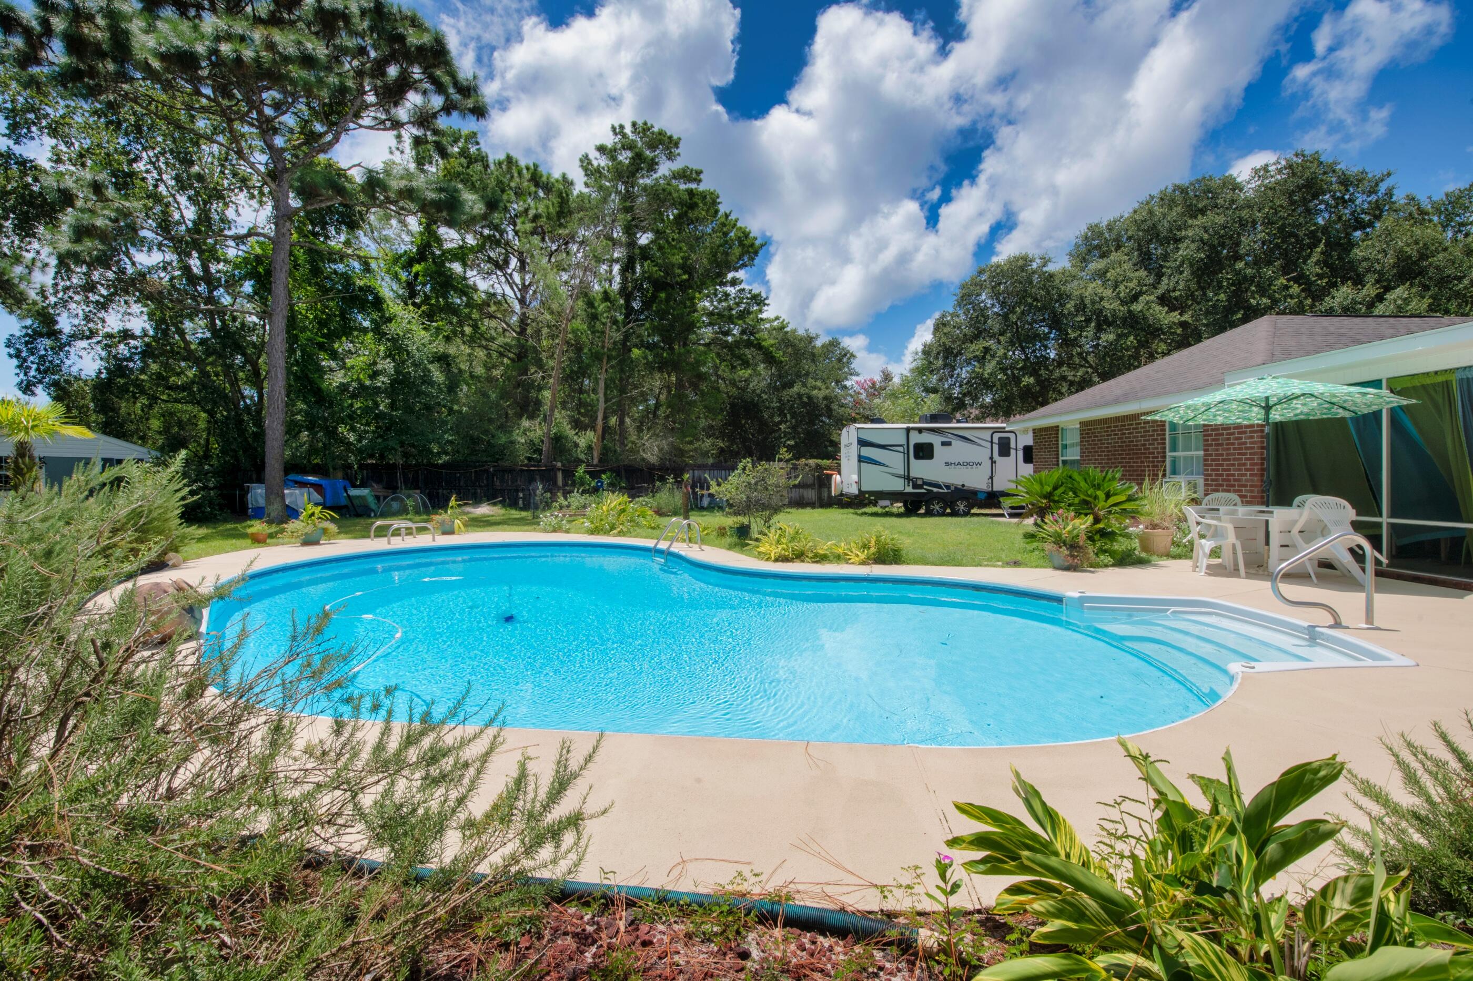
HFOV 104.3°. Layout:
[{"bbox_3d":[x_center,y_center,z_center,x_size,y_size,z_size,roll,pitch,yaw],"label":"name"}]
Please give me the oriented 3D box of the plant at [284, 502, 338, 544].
[{"bbox_3d":[-7.712,0.606,10.419,0.770,0.770,0.750,-1,2,-36],"label":"plant"}]

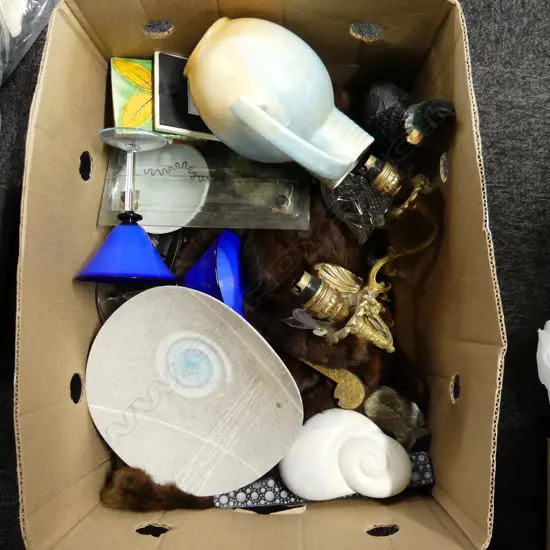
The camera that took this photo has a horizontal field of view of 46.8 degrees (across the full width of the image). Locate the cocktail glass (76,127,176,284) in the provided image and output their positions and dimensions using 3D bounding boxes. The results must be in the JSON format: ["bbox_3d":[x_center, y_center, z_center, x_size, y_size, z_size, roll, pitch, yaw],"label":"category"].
[{"bbox_3d":[-0.153,-0.070,0.670,0.104,0.104,0.151,1,84,0],"label":"cocktail glass"}]

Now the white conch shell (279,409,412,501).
[{"bbox_3d":[0.073,0.186,0.655,0.136,0.085,0.093,0,80,0],"label":"white conch shell"}]

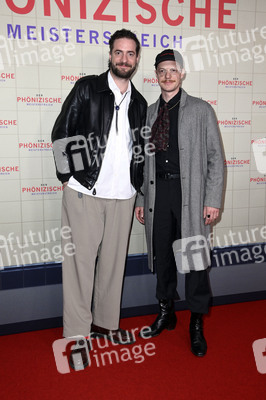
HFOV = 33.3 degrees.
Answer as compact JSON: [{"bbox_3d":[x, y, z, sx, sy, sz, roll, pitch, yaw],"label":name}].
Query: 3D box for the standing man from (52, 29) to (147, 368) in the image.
[{"bbox_3d":[-0.186,-0.011,2.576,0.570,1.860,0.430,-4,10,-25],"label":"standing man"}]

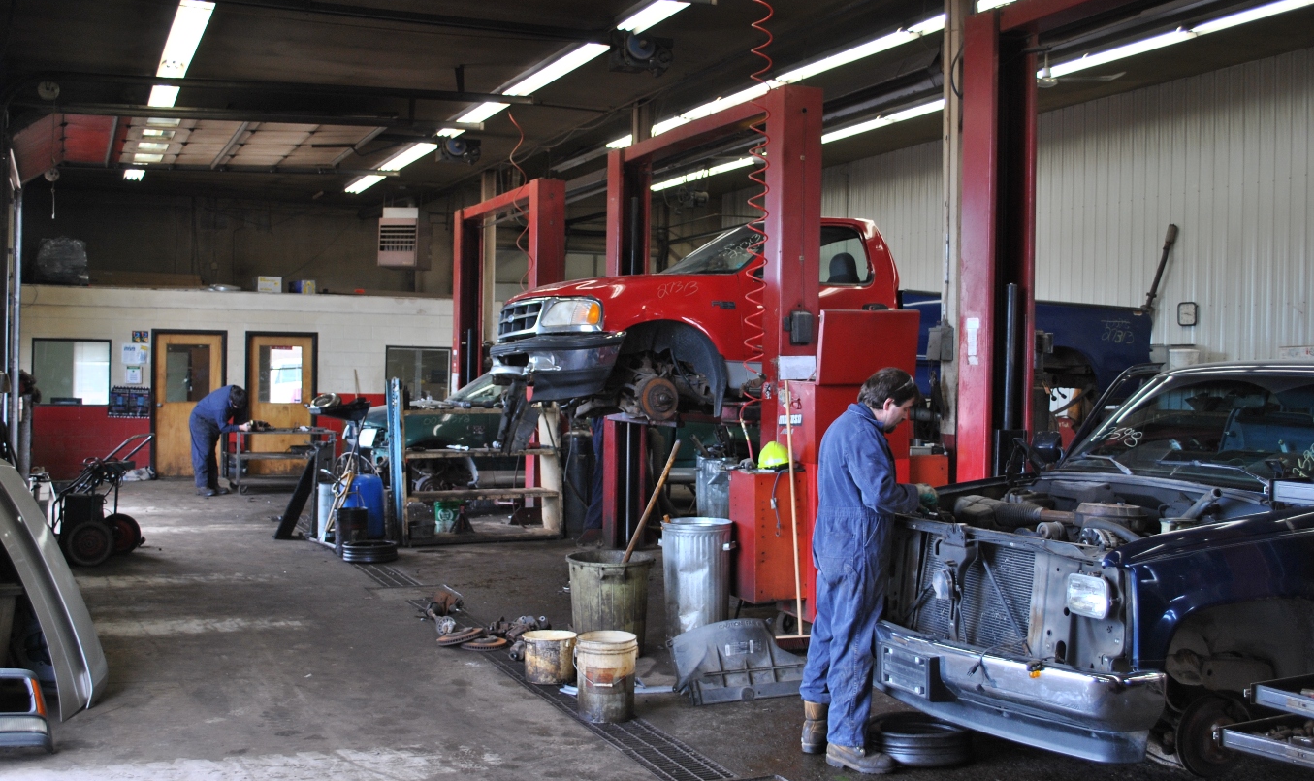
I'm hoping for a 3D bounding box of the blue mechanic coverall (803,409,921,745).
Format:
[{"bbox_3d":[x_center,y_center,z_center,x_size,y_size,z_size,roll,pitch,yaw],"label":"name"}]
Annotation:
[{"bbox_3d":[0.867,0.765,5.650,0.470,1.450,0.530,1,1,-13],"label":"blue mechanic coverall"}]

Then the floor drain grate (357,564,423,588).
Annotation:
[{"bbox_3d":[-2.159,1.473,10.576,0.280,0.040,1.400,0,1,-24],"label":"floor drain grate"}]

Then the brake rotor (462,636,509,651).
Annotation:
[{"bbox_3d":[-1.024,1.487,7.788,0.278,0.055,0.278,1,1,0],"label":"brake rotor"}]

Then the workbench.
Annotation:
[{"bbox_3d":[-4.899,0.913,17.146,1.240,0.790,0.860,0,1,-24],"label":"workbench"}]

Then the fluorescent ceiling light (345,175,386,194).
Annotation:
[{"bbox_3d":[-4.182,-3.037,18.961,0.280,0.120,2.300,0,1,-24],"label":"fluorescent ceiling light"}]

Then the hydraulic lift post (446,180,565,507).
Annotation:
[{"bbox_3d":[-1.786,-0.433,15.293,0.450,3.600,3.350,0,1,-24],"label":"hydraulic lift post"}]

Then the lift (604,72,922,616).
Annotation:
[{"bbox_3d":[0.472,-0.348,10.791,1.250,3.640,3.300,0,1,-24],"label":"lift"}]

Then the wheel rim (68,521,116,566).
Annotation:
[{"bbox_3d":[-4.633,1.247,10.784,0.370,0.370,0.100,0,1,-8],"label":"wheel rim"}]

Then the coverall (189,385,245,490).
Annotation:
[{"bbox_3d":[-5.574,0.598,16.669,0.680,1.330,0.500,0,1,-10],"label":"coverall"}]

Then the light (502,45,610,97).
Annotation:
[{"bbox_3d":[-0.833,-2.808,11.275,0.230,0.130,2.350,0,1,-24],"label":"light"}]

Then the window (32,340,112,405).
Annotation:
[{"bbox_3d":[-8.125,-0.243,18.282,1.000,0.920,0.100,0,1,-24],"label":"window"}]

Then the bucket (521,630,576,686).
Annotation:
[{"bbox_3d":[-0.582,1.436,7.092,0.298,0.236,0.298,1,1,0],"label":"bucket"}]

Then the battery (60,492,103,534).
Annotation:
[{"bbox_3d":[-4.770,1.040,10.930,0.290,0.350,0.250,1,1,0],"label":"battery"}]

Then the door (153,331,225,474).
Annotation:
[{"bbox_3d":[-6.722,0.186,18.918,1.000,2.070,0.110,0,1,-24],"label":"door"}]

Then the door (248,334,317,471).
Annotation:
[{"bbox_3d":[-5.574,0.218,19.547,0.980,2.070,0.100,0,1,-24],"label":"door"}]

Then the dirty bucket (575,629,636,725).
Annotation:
[{"bbox_3d":[-0.240,1.361,6.271,0.305,0.376,0.305,1,1,0],"label":"dirty bucket"}]

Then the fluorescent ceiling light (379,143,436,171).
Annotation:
[{"bbox_3d":[-3.145,-2.993,16.646,0.280,0.120,2.380,0,1,-24],"label":"fluorescent ceiling light"}]

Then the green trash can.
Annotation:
[{"bbox_3d":[-0.267,1.240,7.632,0.510,0.570,0.510,1,1,0],"label":"green trash can"}]

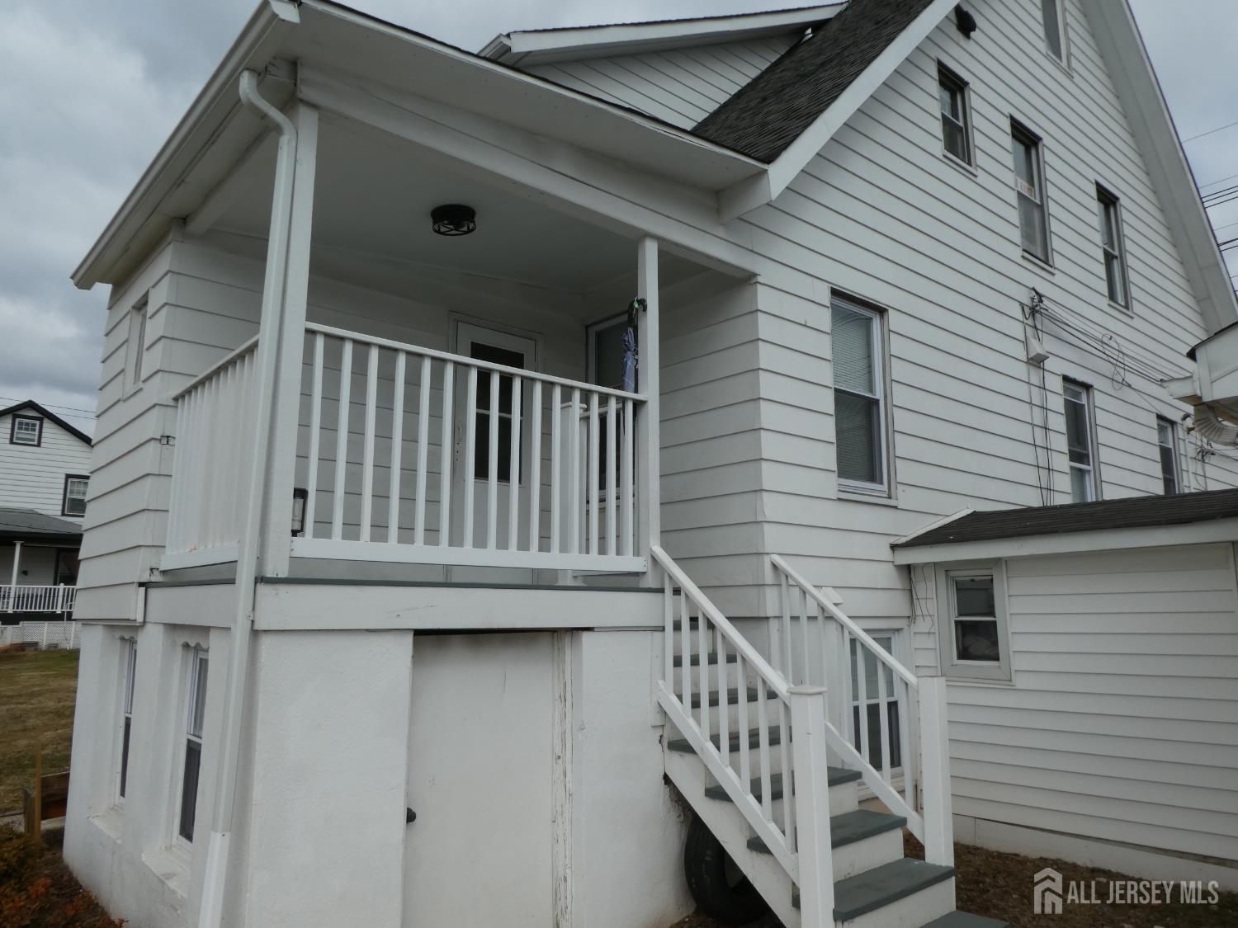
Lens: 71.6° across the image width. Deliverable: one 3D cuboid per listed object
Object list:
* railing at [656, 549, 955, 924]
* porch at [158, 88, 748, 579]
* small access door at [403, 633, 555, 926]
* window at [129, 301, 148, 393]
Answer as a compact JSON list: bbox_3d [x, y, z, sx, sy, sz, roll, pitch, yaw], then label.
[{"bbox_3d":[0.992,1.388,4.667,1.208,1.883,1.068,9,-13,-41],"label":"railing"},{"bbox_3d":[-0.846,-0.385,5.278,3.143,2.334,1.925,9,-13,-41],"label":"porch"},{"bbox_3d":[-0.656,1.563,4.015,0.847,1.516,0.056,9,-13,-41],"label":"small access door"},{"bbox_3d":[-3.082,-0.756,5.564,0.098,0.665,0.490,9,-13,-41],"label":"window"}]

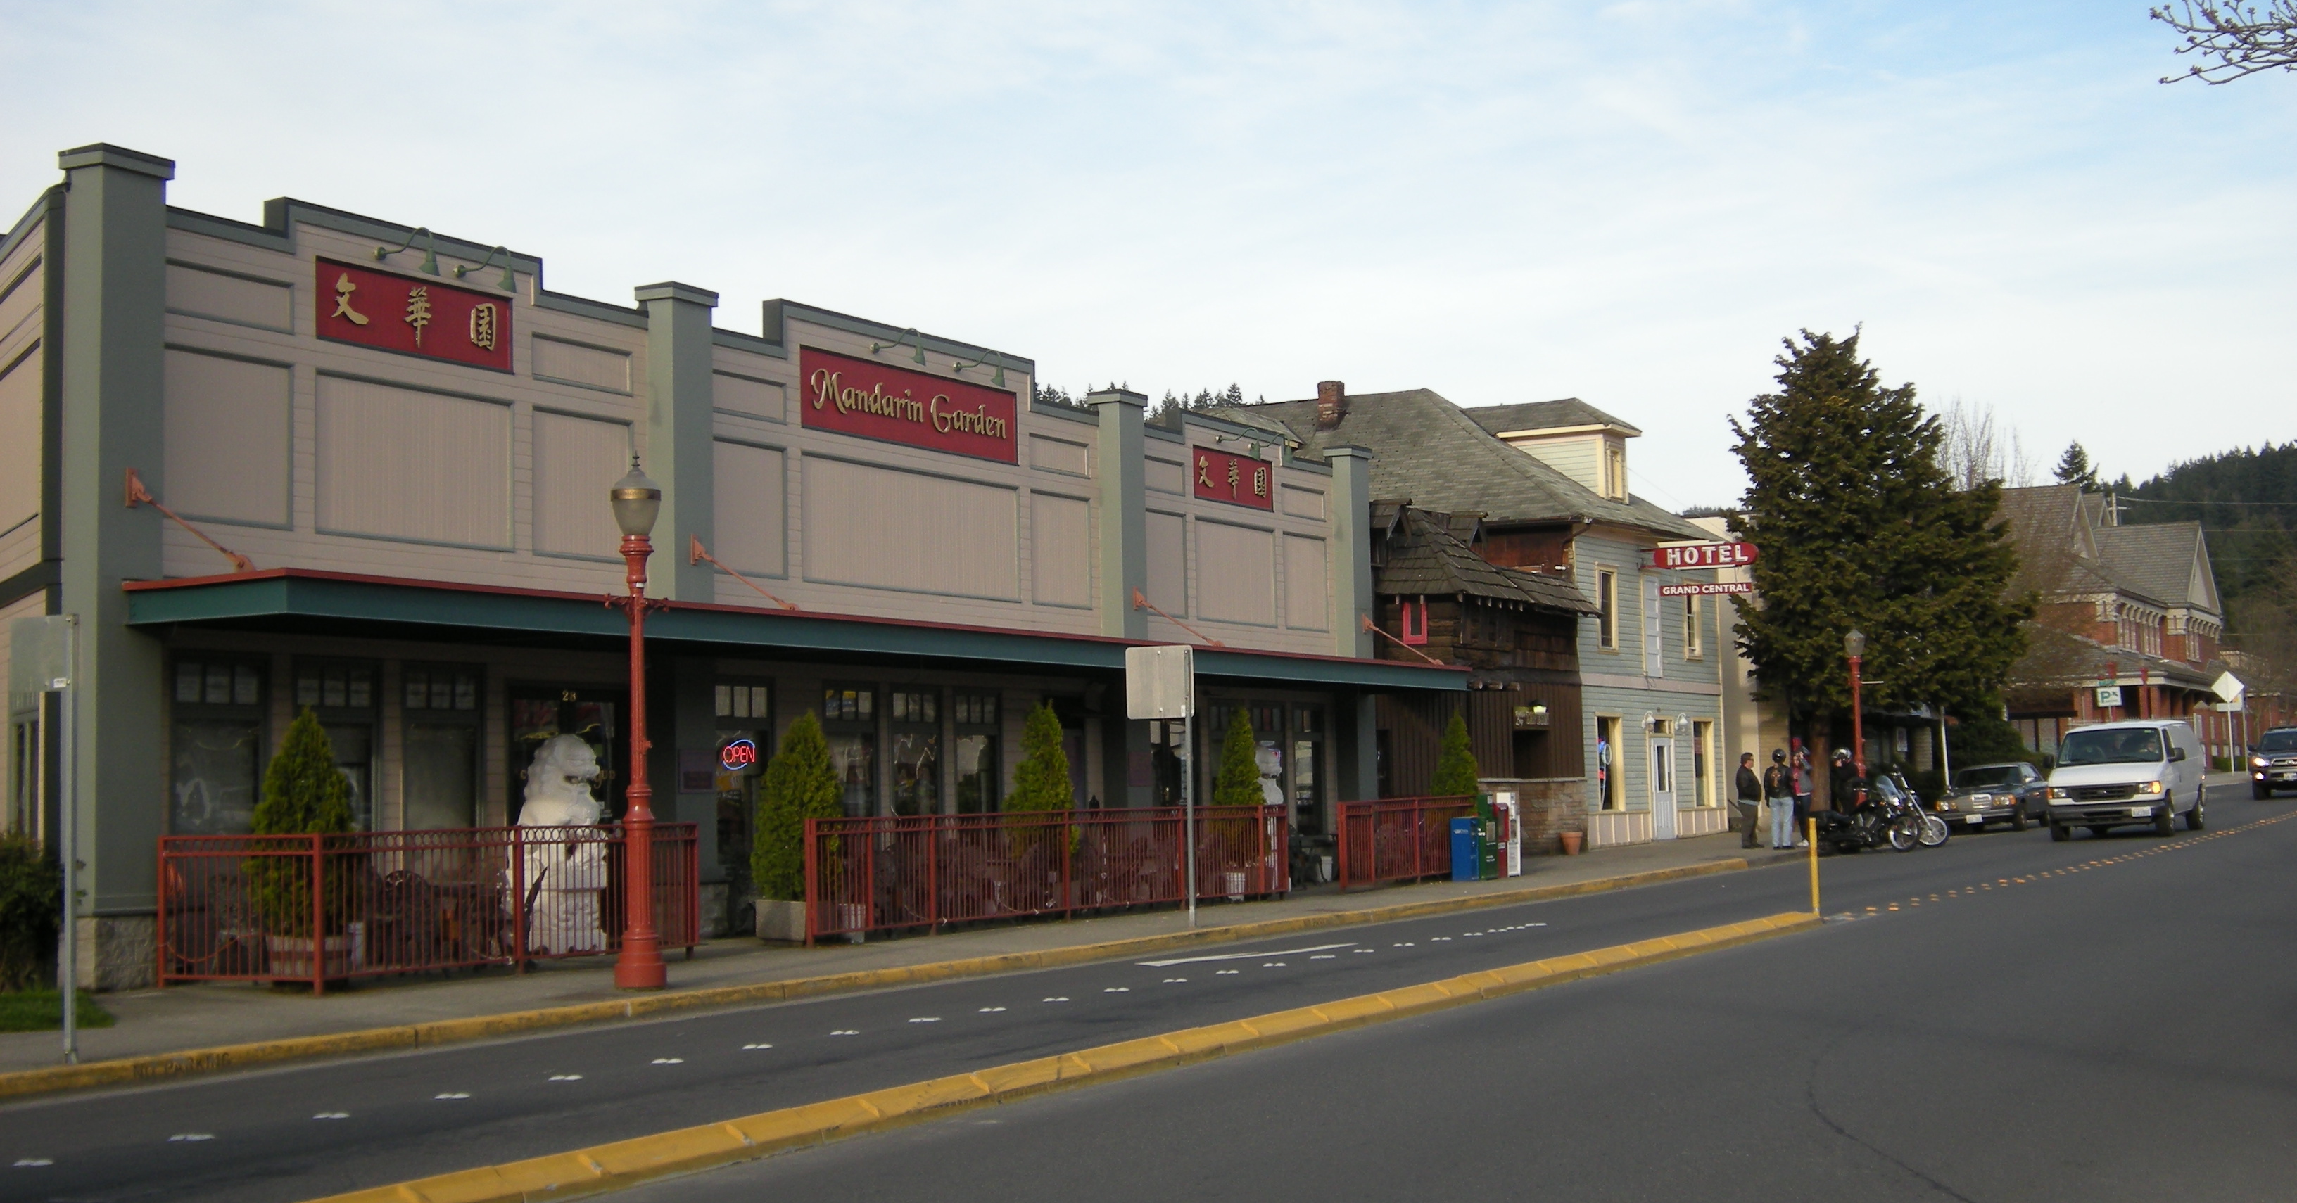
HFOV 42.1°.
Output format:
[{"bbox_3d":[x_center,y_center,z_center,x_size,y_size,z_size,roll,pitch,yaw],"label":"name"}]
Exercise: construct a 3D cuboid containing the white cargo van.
[{"bbox_3d":[17.990,3.260,54.800,2.030,2.080,5.400,-5,-4,27],"label":"white cargo van"}]

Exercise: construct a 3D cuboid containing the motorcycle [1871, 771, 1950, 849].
[{"bbox_3d":[13.637,3.831,54.834,2.300,1.420,0.880,-5,-6,44],"label":"motorcycle"}]

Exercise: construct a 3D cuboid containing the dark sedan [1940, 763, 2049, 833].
[{"bbox_3d":[18.570,4.270,65.300,1.790,1.430,4.780,-5,-4,27],"label":"dark sedan"}]

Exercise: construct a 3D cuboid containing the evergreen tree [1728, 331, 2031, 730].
[{"bbox_3d":[15.069,-0.475,61.384,6.300,10.476,6.300,-3,-5,27],"label":"evergreen tree"}]

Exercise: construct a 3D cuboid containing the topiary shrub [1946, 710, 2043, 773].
[{"bbox_3d":[20.657,3.974,73.096,2.400,2.633,2.400,-3,-5,27],"label":"topiary shrub"}]

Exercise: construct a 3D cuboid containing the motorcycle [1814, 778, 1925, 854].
[{"bbox_3d":[12.930,3.840,53.500,2.350,1.330,0.880,-5,-5,44],"label":"motorcycle"}]

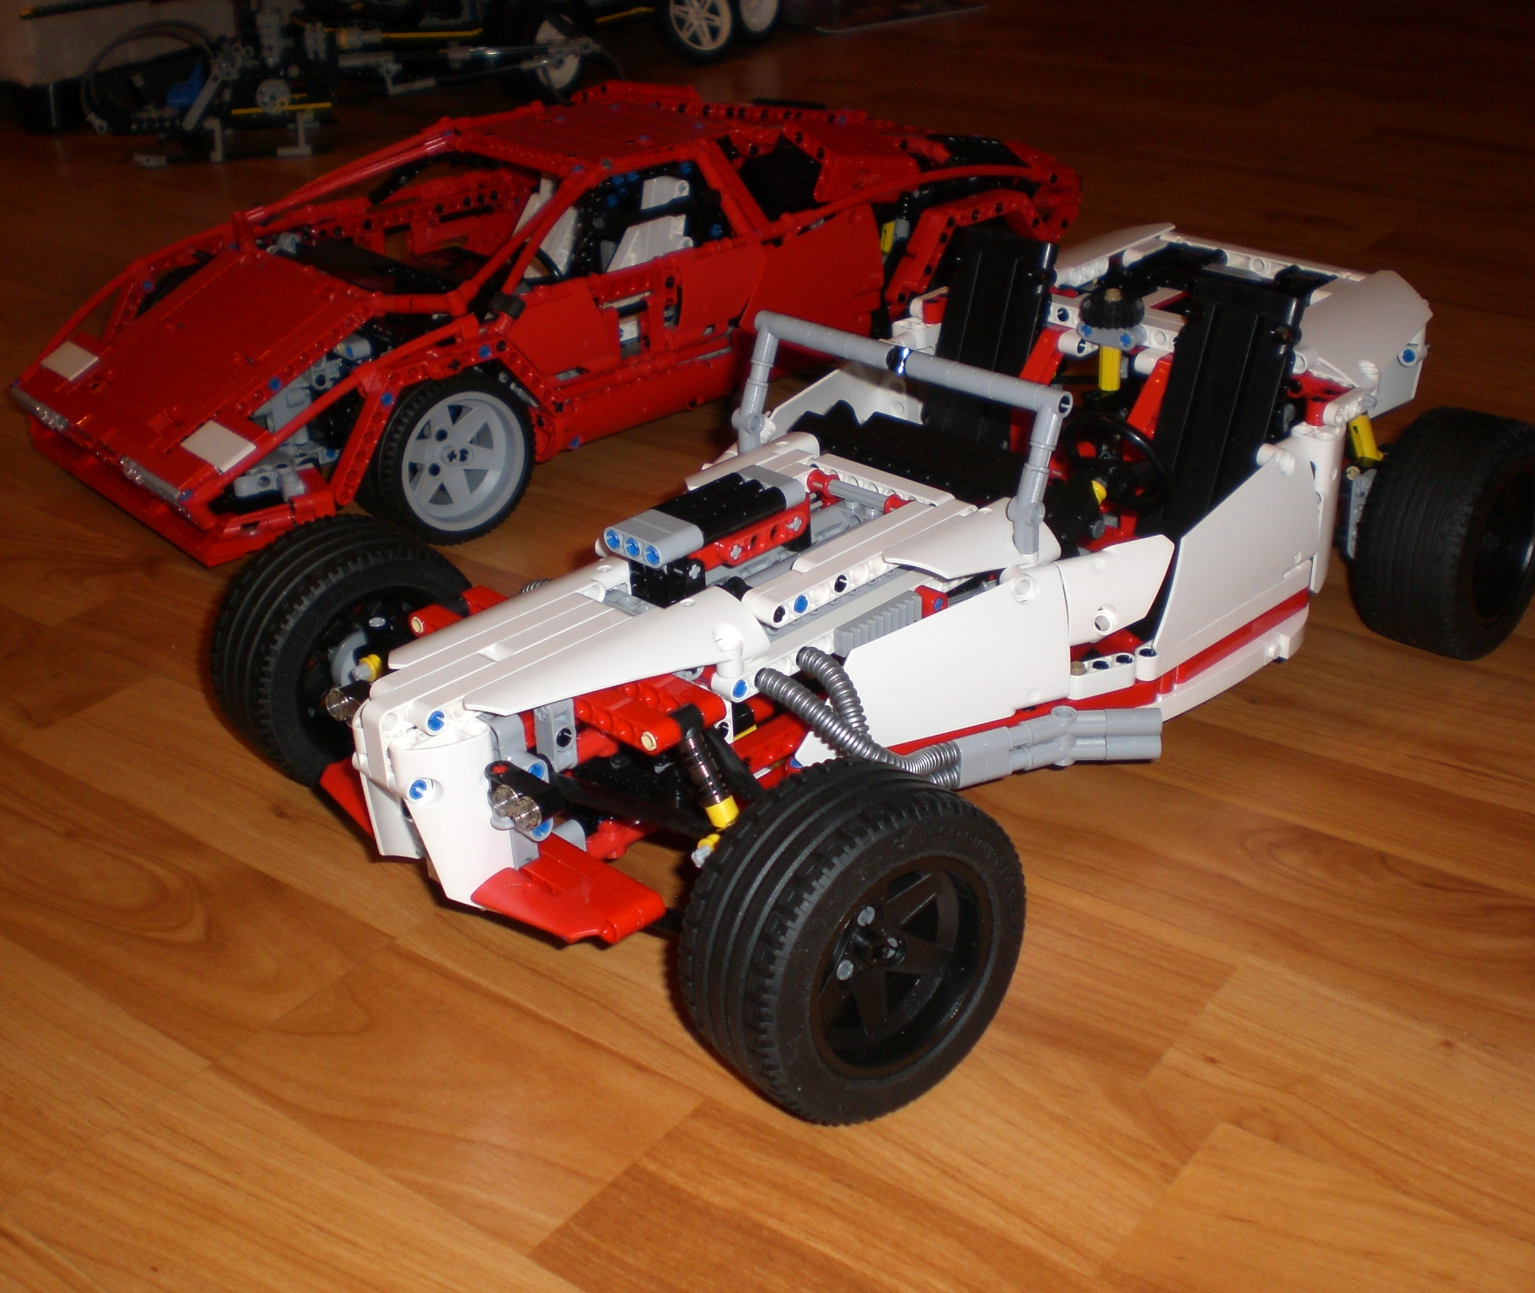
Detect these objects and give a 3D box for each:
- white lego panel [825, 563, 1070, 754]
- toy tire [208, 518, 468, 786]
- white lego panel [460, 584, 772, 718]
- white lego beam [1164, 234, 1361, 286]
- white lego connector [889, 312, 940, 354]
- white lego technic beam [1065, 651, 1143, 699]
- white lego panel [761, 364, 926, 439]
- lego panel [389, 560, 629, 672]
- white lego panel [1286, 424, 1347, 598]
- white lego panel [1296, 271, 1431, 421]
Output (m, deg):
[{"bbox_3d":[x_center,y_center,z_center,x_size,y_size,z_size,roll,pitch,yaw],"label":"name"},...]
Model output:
[{"bbox_3d":[0.048,0.003,0.538,0.088,0.046,0.013,-13,30,-20],"label":"white lego panel"},{"bbox_3d":[-0.128,0.003,0.587,0.082,0.082,0.038,-24,36,-36],"label":"toy tire"},{"bbox_3d":[-0.037,0.008,0.487,0.086,0.017,0.023,-26,37,-38],"label":"white lego panel"},{"bbox_3d":[0.185,-0.143,0.709,0.008,0.008,0.086,-27,37,-37],"label":"white lego beam"},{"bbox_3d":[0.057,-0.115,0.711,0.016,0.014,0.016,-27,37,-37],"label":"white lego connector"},{"bbox_3d":[0.101,0.009,0.573,0.024,0.008,0.008,-12,30,-17],"label":"white lego technic beam"},{"bbox_3d":[0.036,-0.085,0.677,0.087,0.047,0.015,-26,37,-38],"label":"white lego panel"},{"bbox_3d":[-0.067,-0.008,0.506,0.088,0.015,0.020,-26,36,-38],"label":"lego panel"},{"bbox_3d":[0.168,-0.040,0.599,0.026,0.058,0.015,-26,37,-38],"label":"white lego panel"},{"bbox_3d":[0.202,-0.101,0.638,0.064,0.034,0.030,-26,36,-38],"label":"white lego panel"}]

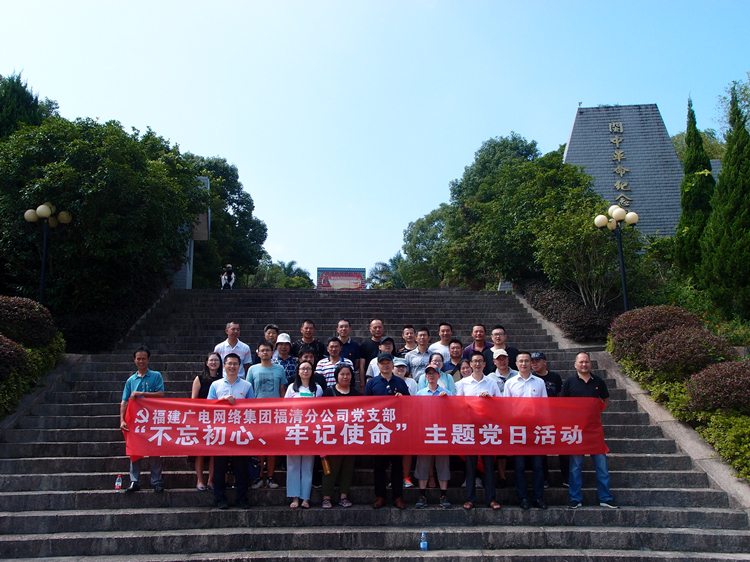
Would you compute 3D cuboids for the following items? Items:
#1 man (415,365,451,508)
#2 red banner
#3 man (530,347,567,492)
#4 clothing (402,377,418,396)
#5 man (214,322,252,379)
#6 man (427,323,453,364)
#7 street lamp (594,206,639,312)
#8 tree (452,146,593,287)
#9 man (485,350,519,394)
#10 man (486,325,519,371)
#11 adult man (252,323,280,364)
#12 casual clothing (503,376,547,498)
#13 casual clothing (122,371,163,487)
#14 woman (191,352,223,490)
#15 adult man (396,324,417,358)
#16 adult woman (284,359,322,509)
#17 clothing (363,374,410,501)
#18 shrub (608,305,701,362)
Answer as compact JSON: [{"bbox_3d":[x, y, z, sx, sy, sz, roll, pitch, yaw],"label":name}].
[{"bbox_3d":[0.666,1.736,7.339,0.460,1.578,0.360,-1,-12,2],"label":"man"},{"bbox_3d":[-0.115,1.596,7.093,5.320,0.650,0.150,0,-13,-2],"label":"red banner"},{"bbox_3d":[2.032,1.617,7.698,0.500,1.572,0.320,-2,-12,7],"label":"man"},{"bbox_3d":[0.332,1.448,7.834,0.430,0.600,0.270,0,-12,0],"label":"clothing"},{"bbox_3d":[-1.808,1.378,8.303,0.500,1.714,0.320,1,-13,-5],"label":"man"},{"bbox_3d":[0.938,1.409,8.643,0.490,1.727,0.300,-1,-12,3],"label":"man"},{"bbox_3d":[4.826,-0.002,12.932,0.860,3.122,0.860,1,-13,-3],"label":"street lamp"},{"bbox_3d":[4.706,-1.579,20.731,4.100,5.360,4.000,0,-12,0],"label":"tree"},{"bbox_3d":[1.542,1.637,7.795,0.500,1.634,0.300,-1,-12,5],"label":"man"},{"bbox_3d":[1.663,1.416,8.544,0.510,1.673,0.300,-1,-12,5],"label":"man"},{"bbox_3d":[-1.403,1.419,8.641,0.490,1.706,0.300,1,-12,-5],"label":"adult man"},{"bbox_3d":[1.713,1.762,7.397,0.500,1.433,0.300,-2,-12,6],"label":"casual clothing"},{"bbox_3d":[-2.740,1.719,7.690,0.510,1.359,0.340,1,-12,-9],"label":"casual clothing"},{"bbox_3d":[-1.976,1.655,7.771,0.440,1.589,0.280,2,-12,-8],"label":"woman"},{"bbox_3d":[0.434,1.390,8.425,0.470,1.650,0.320,-1,-12,1],"label":"adult man"},{"bbox_3d":[-0.808,1.721,7.346,0.460,1.649,0.340,0,-12,-3],"label":"adult woman"},{"bbox_3d":[0.131,1.763,7.397,0.510,1.410,0.310,0,-12,0],"label":"clothing"},{"bbox_3d":[4.762,0.908,11.032,1.550,1.022,1.450,-1,-12,0],"label":"shrub"}]

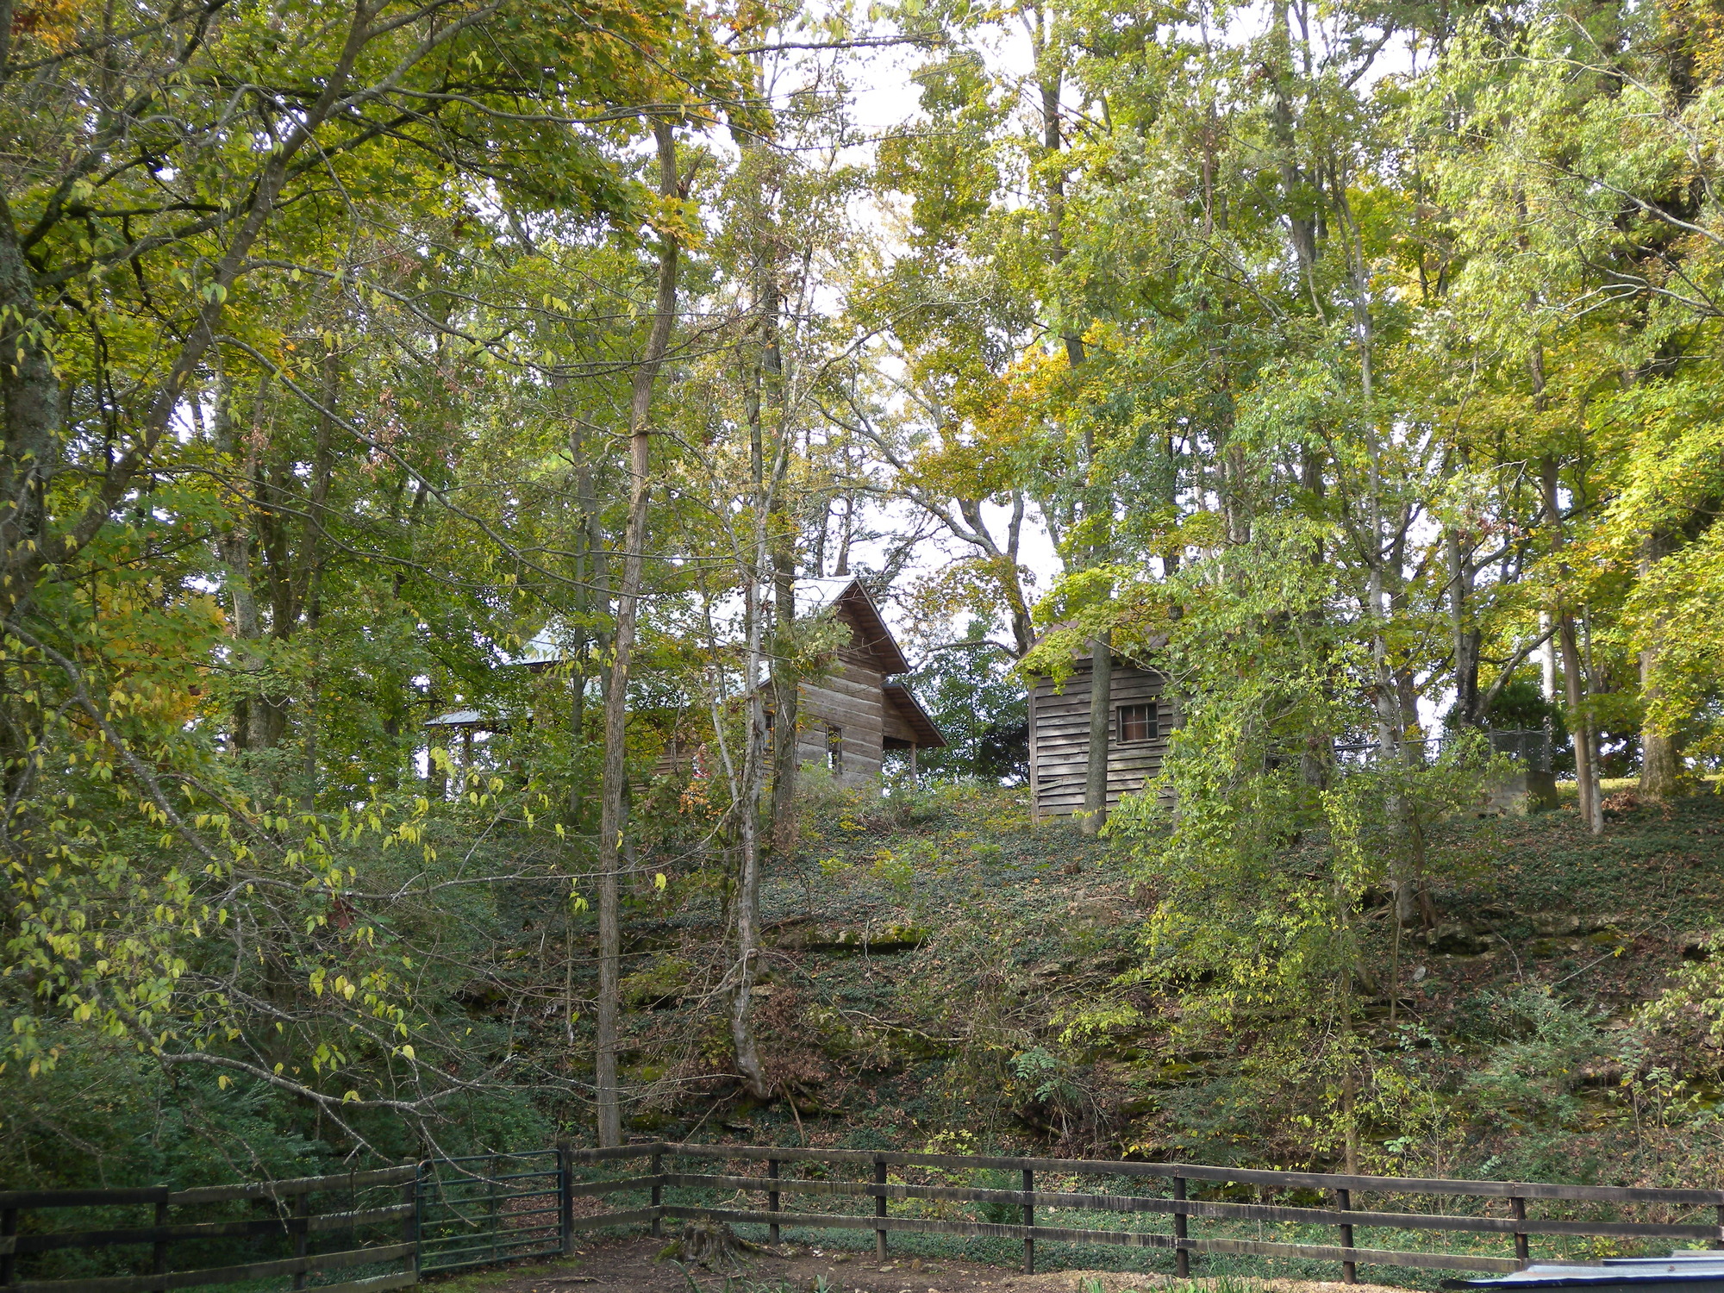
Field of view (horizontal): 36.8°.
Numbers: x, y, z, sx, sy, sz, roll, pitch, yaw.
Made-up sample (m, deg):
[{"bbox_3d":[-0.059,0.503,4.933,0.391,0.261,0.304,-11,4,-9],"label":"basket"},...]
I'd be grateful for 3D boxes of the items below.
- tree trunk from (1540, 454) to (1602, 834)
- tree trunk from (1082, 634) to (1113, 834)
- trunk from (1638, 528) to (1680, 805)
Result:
[{"bbox_3d":[12.053,-0.097,44.056,0.360,6.480,0.360,-6,-10,15],"label":"tree trunk"},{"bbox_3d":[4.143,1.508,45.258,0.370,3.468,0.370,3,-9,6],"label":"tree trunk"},{"bbox_3d":[14.900,0.334,48.354,0.680,5.004,0.680,0,-9,17],"label":"trunk"}]

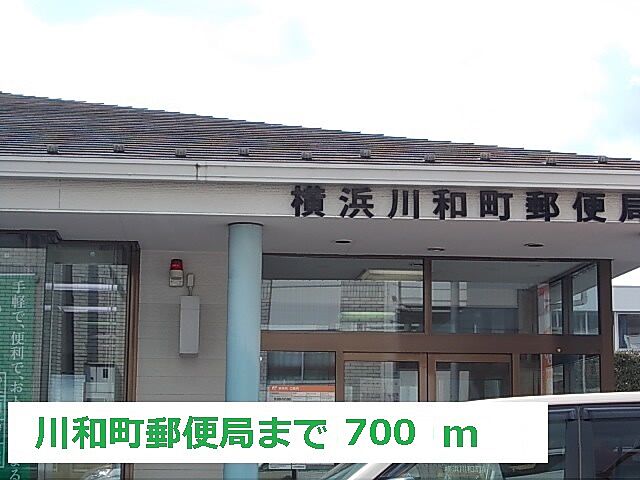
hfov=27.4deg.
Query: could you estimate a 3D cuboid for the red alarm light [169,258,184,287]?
[{"bbox_3d":[-1.209,0.279,11.100,0.122,0.228,0.120,1,-9,-3],"label":"red alarm light"}]

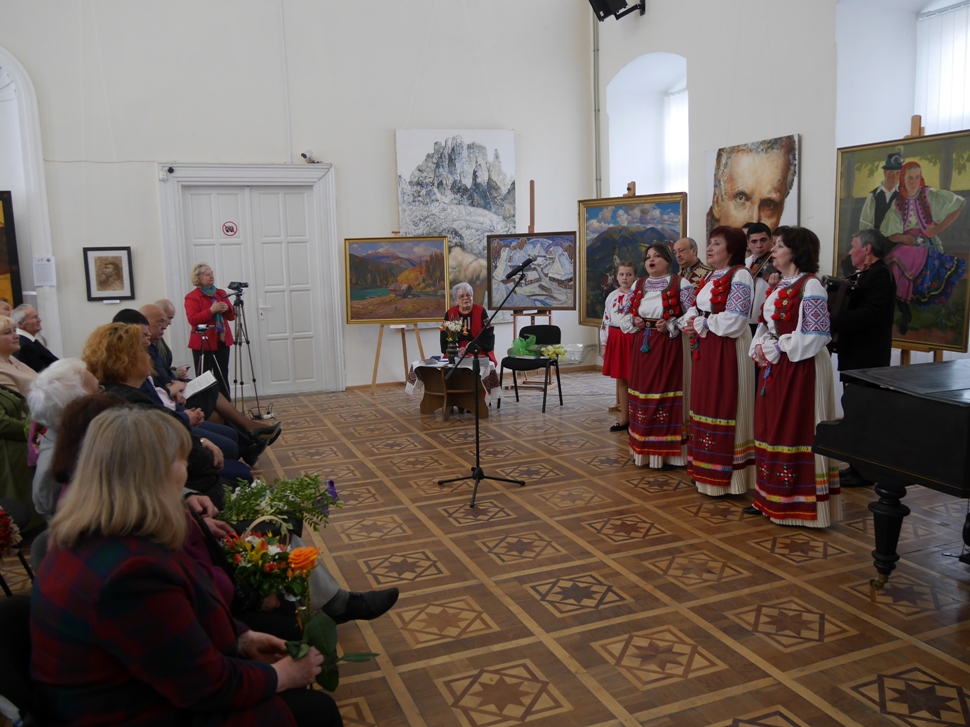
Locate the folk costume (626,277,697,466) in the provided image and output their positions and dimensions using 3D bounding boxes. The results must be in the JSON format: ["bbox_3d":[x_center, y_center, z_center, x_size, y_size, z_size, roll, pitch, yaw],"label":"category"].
[{"bbox_3d":[1.294,-0.063,5.750,0.500,1.602,0.420,5,10,40],"label":"folk costume"}]

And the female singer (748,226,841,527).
[{"bbox_3d":[1.793,0.057,4.530,0.440,1.672,0.500,-5,8,-20],"label":"female singer"}]

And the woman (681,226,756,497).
[{"bbox_3d":[1.531,-0.032,5.120,0.430,1.701,0.490,-5,9,-26],"label":"woman"}]

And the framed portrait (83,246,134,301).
[{"bbox_3d":[-4.040,-0.965,8.460,0.467,0.570,0.040,-4,8,-18],"label":"framed portrait"}]

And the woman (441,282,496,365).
[{"bbox_3d":[-0.192,-0.176,8.120,0.580,1.260,0.750,-1,8,4],"label":"woman"}]

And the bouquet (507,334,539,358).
[{"bbox_3d":[0.408,-0.176,8.100,0.330,0.250,0.280,1,8,15],"label":"bouquet"}]

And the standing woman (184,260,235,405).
[{"bbox_3d":[-2.887,-0.278,8.280,0.350,1.564,0.470,4,10,35],"label":"standing woman"}]

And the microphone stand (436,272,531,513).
[{"bbox_3d":[-0.010,0.127,5.140,0.620,1.463,0.520,-1,8,2],"label":"microphone stand"}]

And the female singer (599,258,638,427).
[{"bbox_3d":[1.187,-0.154,6.870,0.420,1.484,0.300,3,9,30],"label":"female singer"}]

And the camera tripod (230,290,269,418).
[{"bbox_3d":[-2.400,-0.105,7.860,0.380,1.309,0.360,2,9,25],"label":"camera tripod"}]

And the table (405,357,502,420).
[{"bbox_3d":[-0.309,0.250,7.690,0.950,0.540,0.580,2,8,22],"label":"table"}]

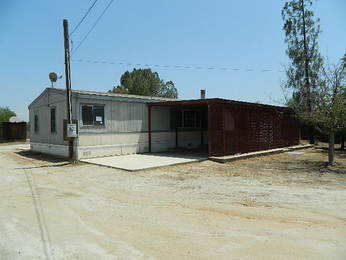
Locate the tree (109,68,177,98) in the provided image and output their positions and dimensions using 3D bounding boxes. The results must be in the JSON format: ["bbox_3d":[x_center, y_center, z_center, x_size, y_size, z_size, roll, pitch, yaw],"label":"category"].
[{"bbox_3d":[-3.884,-3.335,33.004,9.000,9.290,9.000,-1,0,-6],"label":"tree"}]

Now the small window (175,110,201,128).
[{"bbox_3d":[0.973,-0.705,16.791,2.500,1.200,0.100,-1,0,-43],"label":"small window"}]

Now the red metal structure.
[{"bbox_3d":[4.498,-0.121,17.443,11.600,2.850,4.600,-1,0,-43],"label":"red metal structure"}]

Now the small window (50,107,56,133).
[{"bbox_3d":[-6.787,-0.582,14.205,0.100,1.420,0.820,-1,0,-43],"label":"small window"}]

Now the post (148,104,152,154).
[{"bbox_3d":[-1.327,-0.088,14.750,0.150,2.830,0.150,-1,0,-43],"label":"post"}]

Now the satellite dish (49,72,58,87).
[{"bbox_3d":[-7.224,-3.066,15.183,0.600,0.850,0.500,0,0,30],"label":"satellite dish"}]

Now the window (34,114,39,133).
[{"bbox_3d":[-9.050,-0.425,16.599,0.100,1.200,0.820,-1,0,-43],"label":"window"}]

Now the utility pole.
[{"bbox_3d":[-4.502,-1.679,10.837,0.250,6.210,0.250,-2,0,-43],"label":"utility pole"}]

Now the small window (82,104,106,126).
[{"bbox_3d":[-3.878,-0.707,12.201,1.170,1.080,0.100,-1,0,-43],"label":"small window"}]

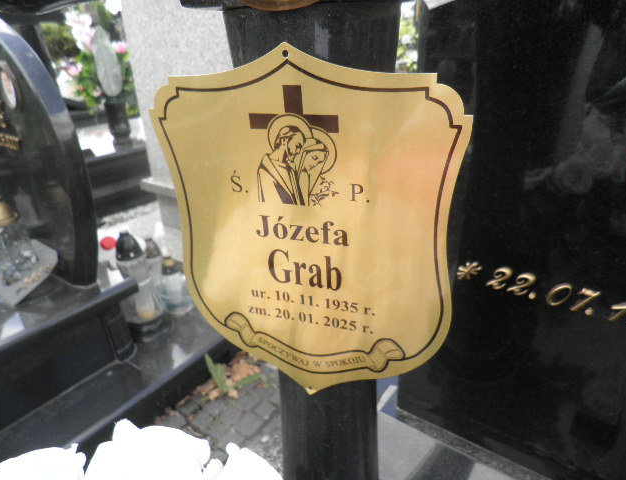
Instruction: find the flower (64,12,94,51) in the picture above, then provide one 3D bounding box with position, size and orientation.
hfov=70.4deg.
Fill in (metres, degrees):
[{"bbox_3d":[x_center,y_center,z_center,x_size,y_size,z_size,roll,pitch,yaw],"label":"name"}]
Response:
[{"bbox_3d":[-1.295,-1.151,2.450,0.140,0.200,0.130,-13,28,-22],"label":"flower"}]

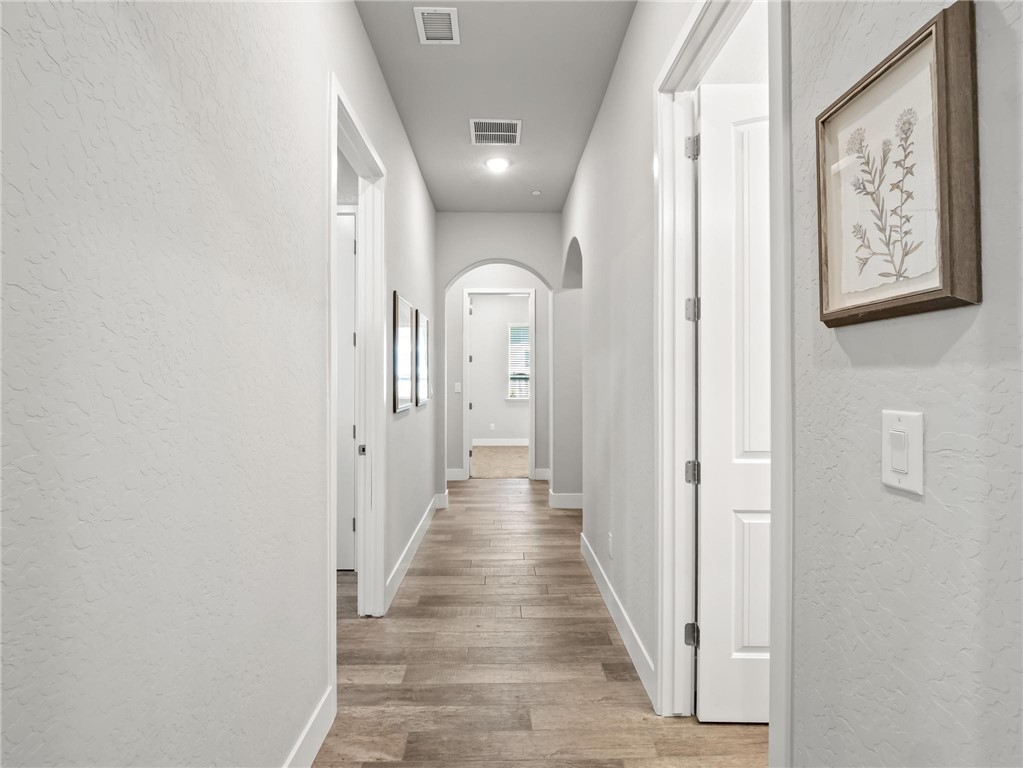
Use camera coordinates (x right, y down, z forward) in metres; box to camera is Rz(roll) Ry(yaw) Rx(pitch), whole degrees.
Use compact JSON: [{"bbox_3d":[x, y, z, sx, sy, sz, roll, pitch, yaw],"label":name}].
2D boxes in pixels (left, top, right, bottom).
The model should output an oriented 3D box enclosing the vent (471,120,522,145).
[{"bbox_3d":[-0.106,-1.752,3.303,0.348,0.020,0.345,0,0,-1],"label":"vent"}]

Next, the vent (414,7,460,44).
[{"bbox_3d":[-0.358,-1.752,2.320,0.204,0.020,0.238,0,0,-1],"label":"vent"}]

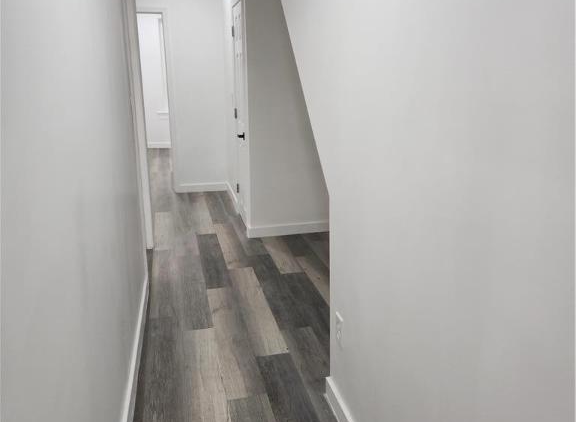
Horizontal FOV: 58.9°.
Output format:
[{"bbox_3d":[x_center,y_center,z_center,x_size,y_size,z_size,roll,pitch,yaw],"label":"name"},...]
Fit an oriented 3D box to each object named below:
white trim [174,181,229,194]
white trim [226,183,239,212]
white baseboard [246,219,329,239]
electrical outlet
[{"bbox_3d":[-1.088,-0.291,6.426,0.660,0.092,0.018,-4,15,-11],"label":"white trim"},{"bbox_3d":[-0.648,-0.176,5.959,0.018,0.092,1.107,-4,15,-11],"label":"white trim"},{"bbox_3d":[0.032,0.168,4.613,0.800,0.092,0.018,-4,15,-11],"label":"white baseboard"},{"bbox_3d":[0.205,0.479,2.040,0.008,0.117,0.073,-4,15,-11],"label":"electrical outlet"}]

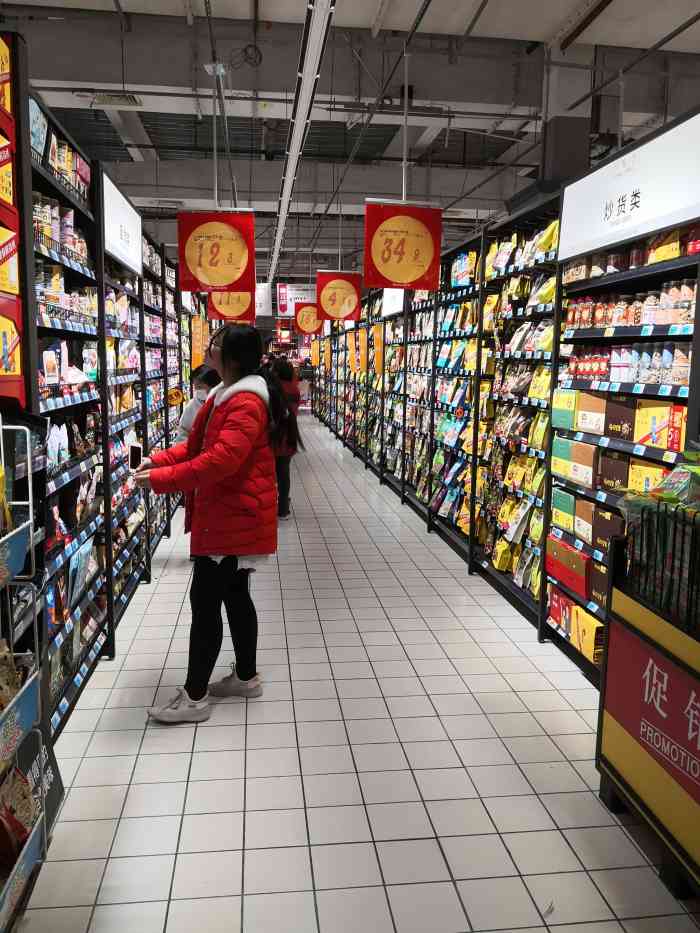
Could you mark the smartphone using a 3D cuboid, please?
[{"bbox_3d":[-0.914,-0.039,3.107,0.062,0.129,0.009,-2,-5,-23],"label":"smartphone"}]

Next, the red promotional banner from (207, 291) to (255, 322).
[{"bbox_3d":[-1.462,-2.104,8.980,0.600,0.630,0.020,0,8,-7],"label":"red promotional banner"}]

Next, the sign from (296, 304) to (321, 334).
[{"bbox_3d":[-0.809,-2.957,14.642,0.600,0.630,0.020,0,8,-7],"label":"sign"}]

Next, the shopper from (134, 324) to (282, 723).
[{"bbox_3d":[-0.595,0.233,3.075,0.600,1.640,0.480,1,8,-3],"label":"shopper"}]

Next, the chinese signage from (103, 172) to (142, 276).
[{"bbox_3d":[-1.244,-1.281,3.974,0.060,0.380,1.170,0,8,-7],"label":"chinese signage"}]

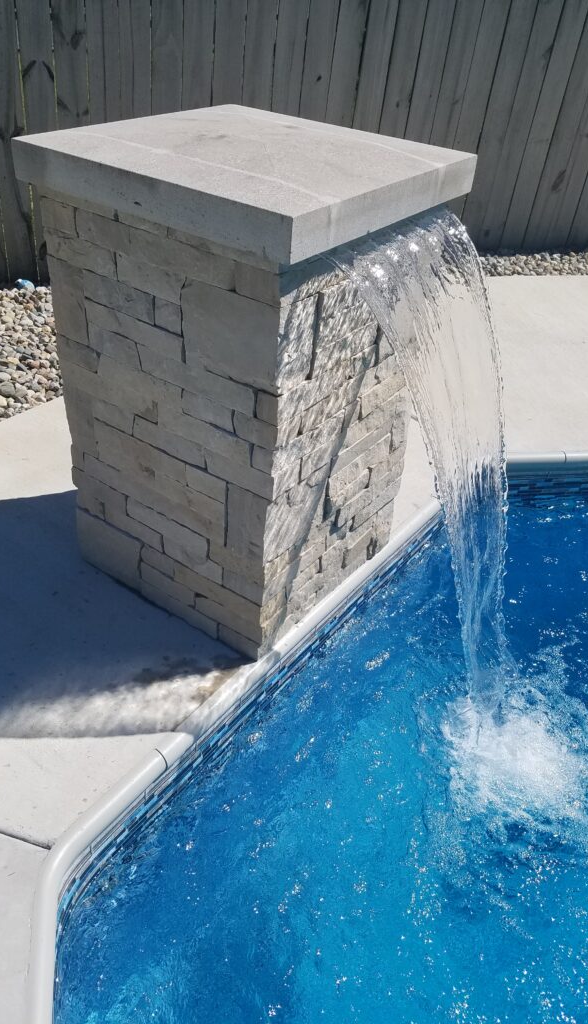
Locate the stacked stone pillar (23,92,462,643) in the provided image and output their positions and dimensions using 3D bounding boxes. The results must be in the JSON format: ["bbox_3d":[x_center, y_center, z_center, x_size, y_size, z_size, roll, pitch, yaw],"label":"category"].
[{"bbox_3d":[-0.106,-0.304,1.817,0.649,1.027,0.649,26,42,26],"label":"stacked stone pillar"}]

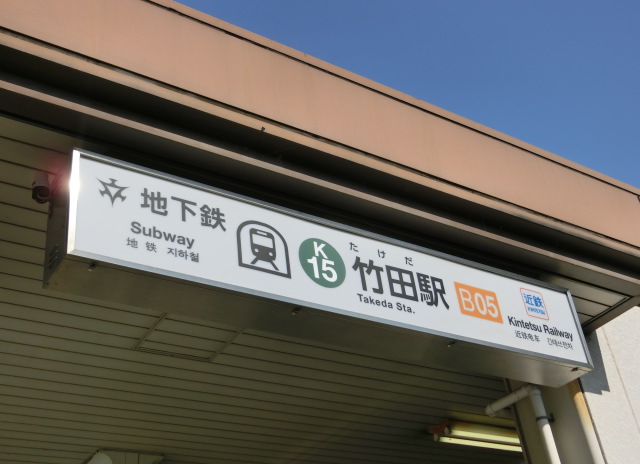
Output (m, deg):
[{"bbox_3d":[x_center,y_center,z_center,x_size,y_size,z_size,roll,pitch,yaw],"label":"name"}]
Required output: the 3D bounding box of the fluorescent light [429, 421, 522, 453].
[{"bbox_3d":[1.526,1.847,7.420,1.240,0.104,0.235,15,-40,-30],"label":"fluorescent light"}]

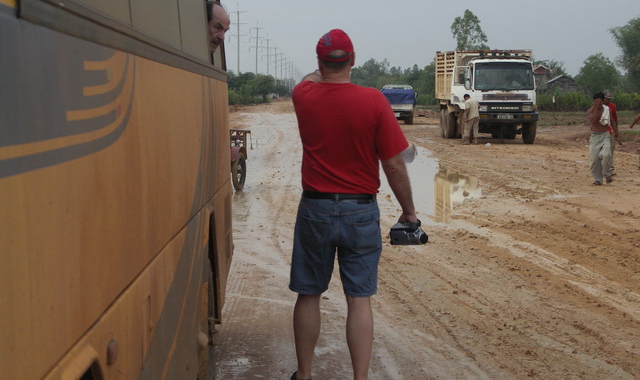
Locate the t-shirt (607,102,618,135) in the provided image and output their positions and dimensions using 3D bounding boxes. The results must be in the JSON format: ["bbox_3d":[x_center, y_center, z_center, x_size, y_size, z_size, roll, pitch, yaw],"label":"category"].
[{"bbox_3d":[5.400,-1.330,32.500,0.440,0.600,0.280,1,3,25],"label":"t-shirt"}]

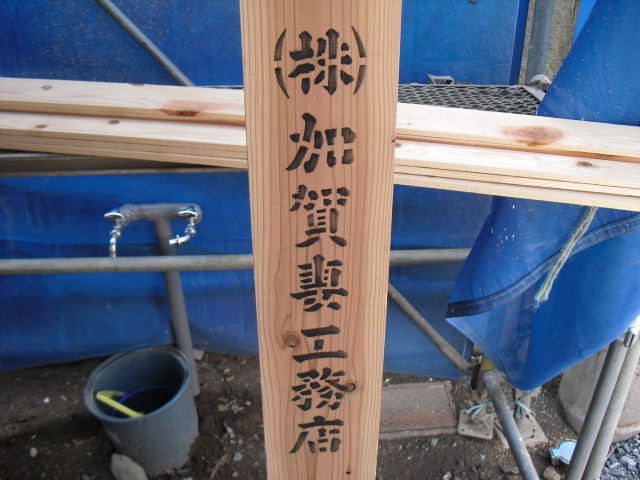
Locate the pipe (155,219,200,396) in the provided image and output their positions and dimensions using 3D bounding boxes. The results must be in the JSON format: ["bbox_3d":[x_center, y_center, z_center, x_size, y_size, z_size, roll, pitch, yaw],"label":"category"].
[{"bbox_3d":[-0.462,0.241,2.188,0.043,0.700,0.043,-2,29,1],"label":"pipe"}]

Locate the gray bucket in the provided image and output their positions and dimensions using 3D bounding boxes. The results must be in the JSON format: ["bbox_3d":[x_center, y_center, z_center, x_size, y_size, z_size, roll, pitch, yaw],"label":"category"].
[{"bbox_3d":[-0.535,0.541,2.085,0.318,0.270,0.318,-5,31,3],"label":"gray bucket"}]

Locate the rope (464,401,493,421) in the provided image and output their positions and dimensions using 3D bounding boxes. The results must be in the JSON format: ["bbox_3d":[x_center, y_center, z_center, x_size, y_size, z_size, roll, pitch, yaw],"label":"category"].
[{"bbox_3d":[0.525,0.565,2.204,0.090,0.045,0.055,-1,29,1],"label":"rope"}]

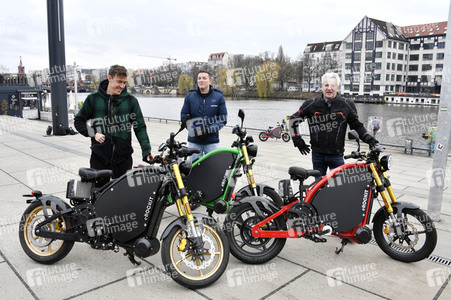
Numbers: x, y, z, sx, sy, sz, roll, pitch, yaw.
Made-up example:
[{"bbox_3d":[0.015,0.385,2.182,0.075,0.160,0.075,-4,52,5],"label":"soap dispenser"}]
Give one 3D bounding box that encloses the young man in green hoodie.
[{"bbox_3d":[-1.028,0.105,3.394,0.680,1.800,0.430,-3,9,-11],"label":"young man in green hoodie"}]

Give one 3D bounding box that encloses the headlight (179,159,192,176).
[{"bbox_3d":[-0.351,0.157,3.100,0.108,0.152,0.152,6,8,-22],"label":"headlight"}]

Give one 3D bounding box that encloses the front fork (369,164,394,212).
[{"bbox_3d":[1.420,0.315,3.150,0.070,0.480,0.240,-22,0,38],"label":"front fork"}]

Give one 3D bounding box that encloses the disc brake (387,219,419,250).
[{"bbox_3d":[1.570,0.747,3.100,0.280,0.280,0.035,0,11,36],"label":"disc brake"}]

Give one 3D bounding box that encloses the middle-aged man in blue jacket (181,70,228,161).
[{"bbox_3d":[-0.219,-0.018,4.164,0.550,1.800,0.350,-1,9,-1],"label":"middle-aged man in blue jacket"}]

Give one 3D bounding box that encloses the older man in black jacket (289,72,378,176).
[{"bbox_3d":[1.116,0.063,3.719,0.870,1.740,0.480,2,9,14],"label":"older man in black jacket"}]

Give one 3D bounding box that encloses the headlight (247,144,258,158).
[{"bbox_3d":[0.316,0.018,4.130,0.112,0.152,0.152,5,9,-10],"label":"headlight"}]

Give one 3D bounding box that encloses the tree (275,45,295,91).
[{"bbox_3d":[25.250,-35.307,150.000,8.500,19.700,8.500,2,10,17],"label":"tree"}]

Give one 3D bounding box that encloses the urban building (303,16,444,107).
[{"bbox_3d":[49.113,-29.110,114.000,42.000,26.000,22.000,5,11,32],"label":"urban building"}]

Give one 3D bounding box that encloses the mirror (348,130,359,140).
[{"bbox_3d":[1.143,-0.131,3.130,0.120,0.090,0.045,-7,13,-37],"label":"mirror"}]

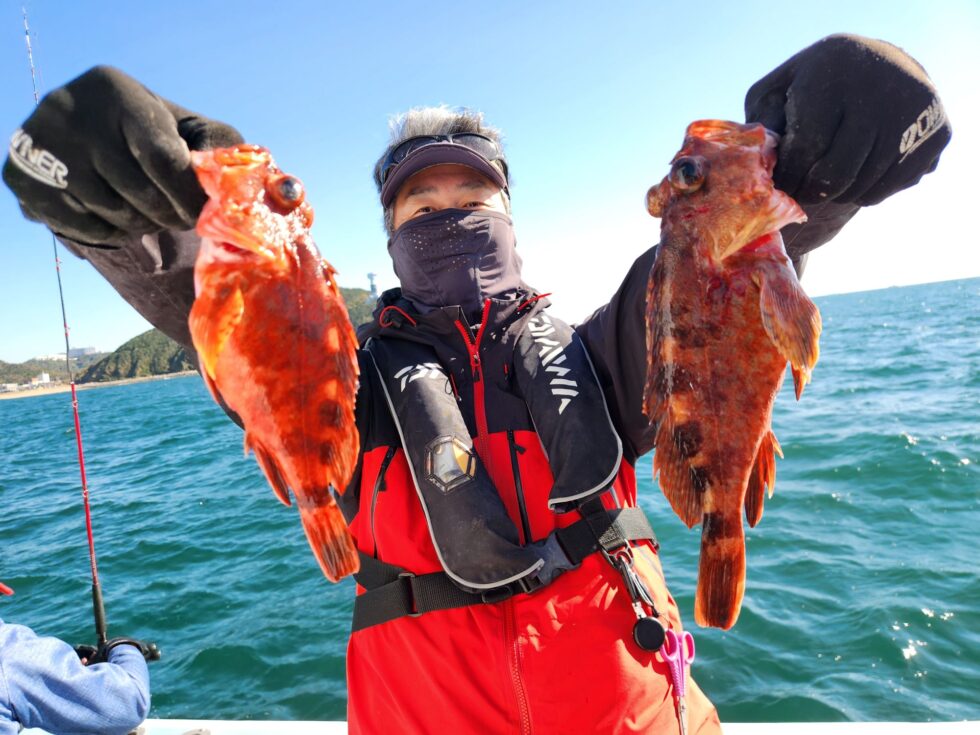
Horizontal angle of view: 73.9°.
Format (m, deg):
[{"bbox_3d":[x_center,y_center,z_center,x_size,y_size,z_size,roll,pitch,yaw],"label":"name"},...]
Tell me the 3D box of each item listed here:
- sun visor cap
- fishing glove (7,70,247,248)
[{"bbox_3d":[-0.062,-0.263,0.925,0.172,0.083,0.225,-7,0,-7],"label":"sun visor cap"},{"bbox_3d":[-0.258,-0.146,0.460,0.130,0.104,0.130,-6,-5,14],"label":"fishing glove"}]

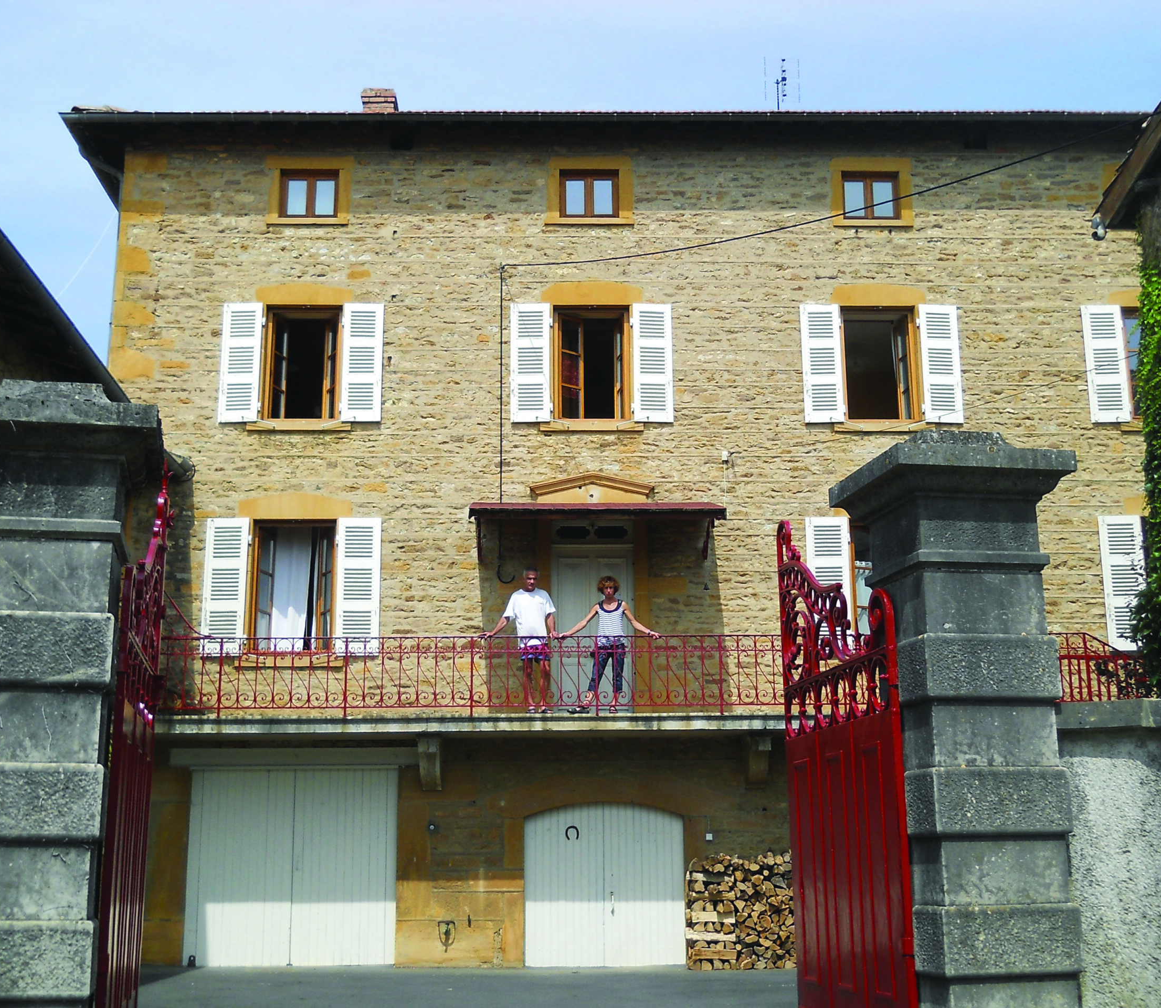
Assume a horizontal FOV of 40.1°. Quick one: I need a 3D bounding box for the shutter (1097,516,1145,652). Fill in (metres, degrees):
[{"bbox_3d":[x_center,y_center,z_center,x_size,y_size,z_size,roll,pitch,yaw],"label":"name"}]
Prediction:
[{"bbox_3d":[6.913,1.000,20.212,0.552,1.756,0.050,0,-14,-2],"label":"shutter"}]

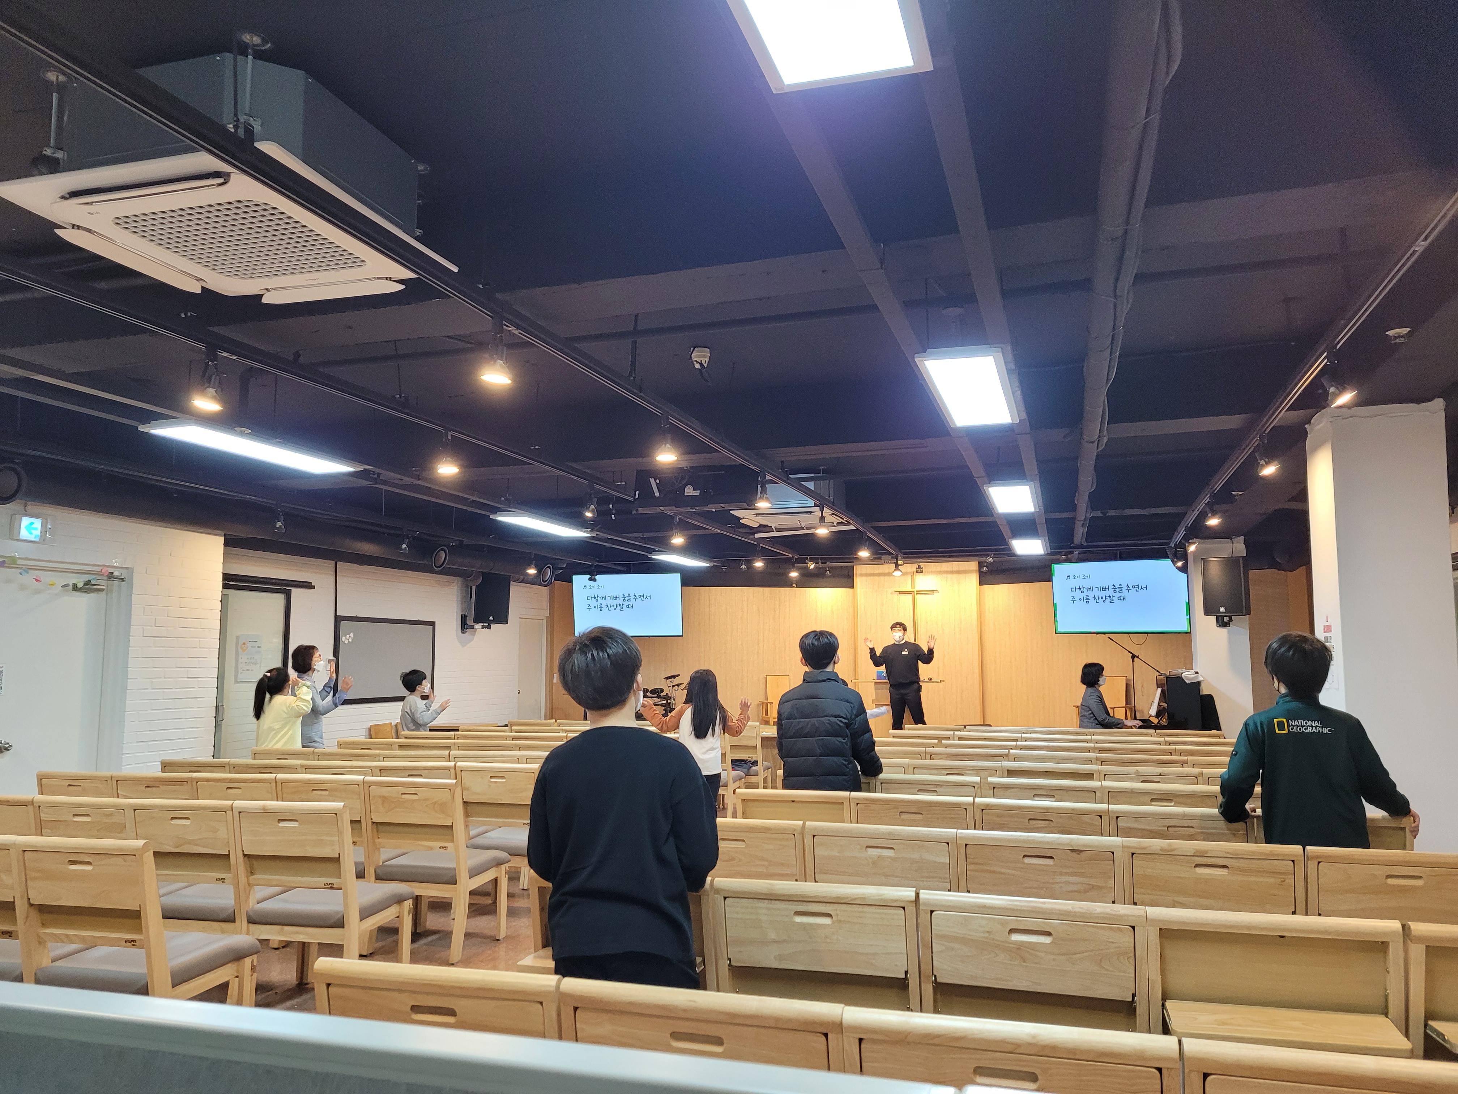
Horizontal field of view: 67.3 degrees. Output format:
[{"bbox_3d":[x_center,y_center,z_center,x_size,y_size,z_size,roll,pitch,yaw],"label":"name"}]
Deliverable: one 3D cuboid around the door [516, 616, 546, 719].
[{"bbox_3d":[-2.900,2.045,16.001,0.090,2.070,0.880,-2,-6,17],"label":"door"}]

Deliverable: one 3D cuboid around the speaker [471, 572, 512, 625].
[{"bbox_3d":[-3.040,0.658,14.050,0.460,0.670,0.400,2,-6,-17],"label":"speaker"}]

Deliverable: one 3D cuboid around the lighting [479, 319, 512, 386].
[{"bbox_3d":[-0.787,-0.652,3.691,0.103,0.205,0.103,0,-6,0],"label":"lighting"}]

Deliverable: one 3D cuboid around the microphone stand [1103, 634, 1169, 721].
[{"bbox_3d":[4.635,1.798,12.477,0.750,1.550,0.600,-2,-6,17],"label":"microphone stand"}]

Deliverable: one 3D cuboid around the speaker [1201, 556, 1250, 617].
[{"bbox_3d":[5.827,0.474,12.850,0.460,0.670,0.400,-5,-7,39],"label":"speaker"}]

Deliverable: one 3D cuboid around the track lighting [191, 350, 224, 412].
[{"bbox_3d":[-1.921,-0.613,4.032,0.110,0.210,0.110,-5,-8,43],"label":"track lighting"}]

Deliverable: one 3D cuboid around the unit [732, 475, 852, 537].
[{"bbox_3d":[0.613,-0.396,10.216,0.970,0.420,0.980,-2,-6,17],"label":"unit"}]

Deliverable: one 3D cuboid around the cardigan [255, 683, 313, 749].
[{"bbox_3d":[-3.140,1.221,7.700,0.350,0.560,0.280,-4,-7,37],"label":"cardigan"}]

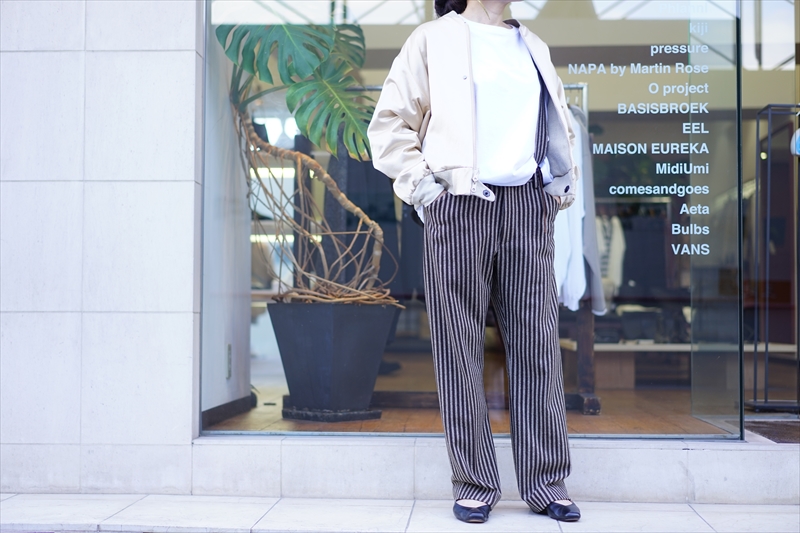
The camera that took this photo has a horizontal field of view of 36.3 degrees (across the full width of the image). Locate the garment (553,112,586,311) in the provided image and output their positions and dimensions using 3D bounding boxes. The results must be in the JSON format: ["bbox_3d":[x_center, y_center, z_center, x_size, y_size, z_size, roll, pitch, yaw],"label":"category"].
[{"bbox_3d":[0.619,-0.224,4.655,0.150,0.790,0.460,0,-2,1],"label":"garment"}]

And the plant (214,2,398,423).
[{"bbox_3d":[-0.291,-0.183,4.223,0.600,1.410,0.680,0,-2,3],"label":"plant"}]

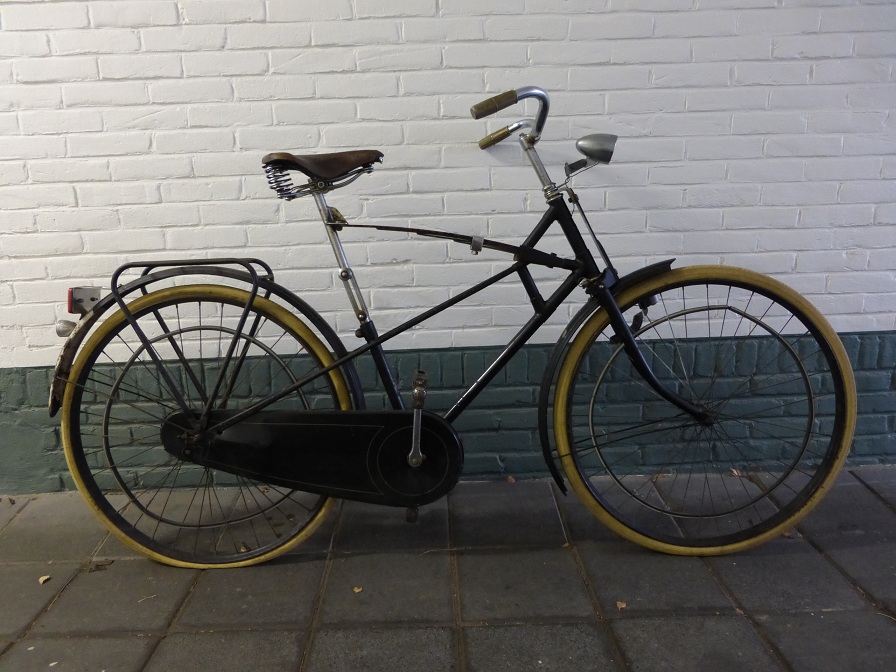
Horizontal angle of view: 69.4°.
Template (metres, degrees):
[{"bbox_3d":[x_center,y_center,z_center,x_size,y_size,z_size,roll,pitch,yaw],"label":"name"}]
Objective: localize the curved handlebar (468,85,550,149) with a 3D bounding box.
[{"bbox_3d":[0.143,-0.479,1.482,0.167,0.098,0.505,-1,8,5],"label":"curved handlebar"}]

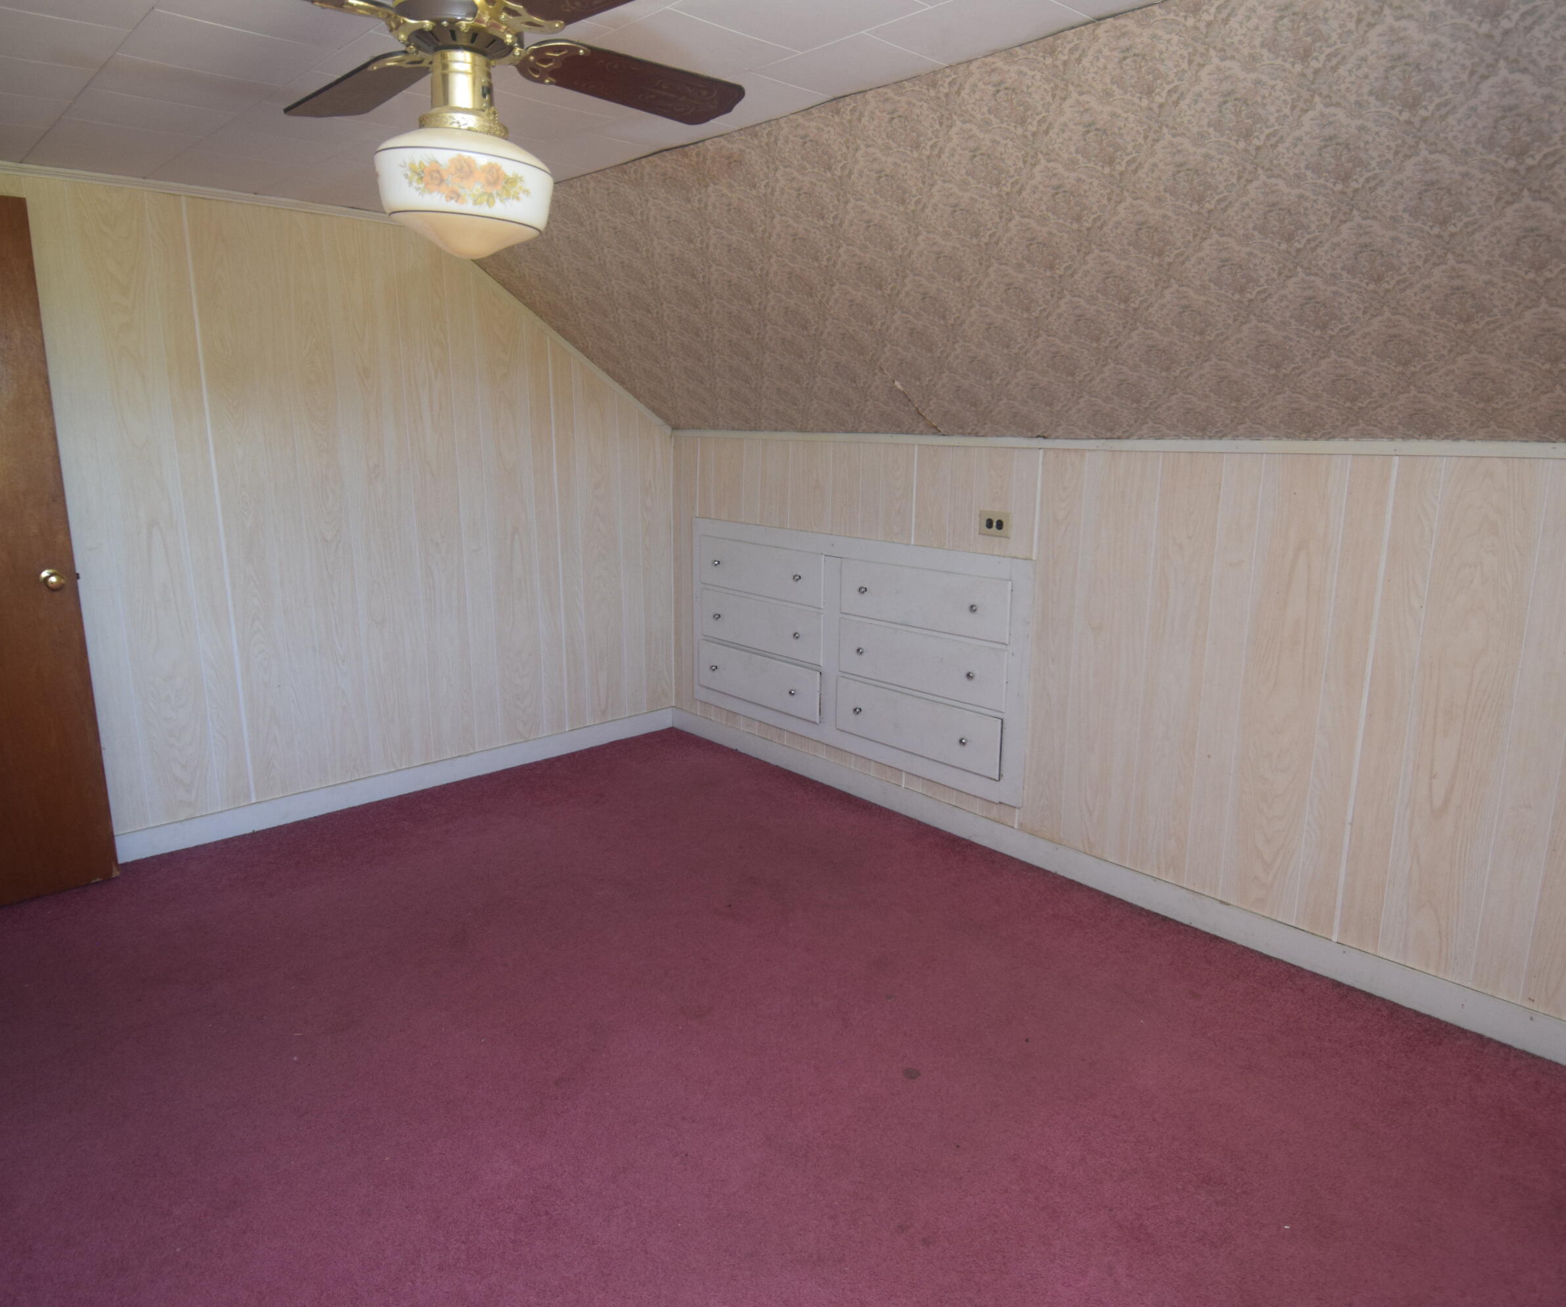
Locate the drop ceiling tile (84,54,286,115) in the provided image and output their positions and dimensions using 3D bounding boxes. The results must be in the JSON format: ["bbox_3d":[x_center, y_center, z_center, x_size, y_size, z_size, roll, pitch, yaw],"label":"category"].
[{"bbox_3d":[-1.296,-1.231,2.114,0.305,0.018,0.305,-11,18,-43],"label":"drop ceiling tile"}]

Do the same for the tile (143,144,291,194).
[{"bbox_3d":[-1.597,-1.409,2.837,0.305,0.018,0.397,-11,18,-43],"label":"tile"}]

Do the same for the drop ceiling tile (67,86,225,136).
[{"bbox_3d":[-1.504,-1.285,2.323,0.305,0.018,0.305,-11,18,-43],"label":"drop ceiling tile"}]

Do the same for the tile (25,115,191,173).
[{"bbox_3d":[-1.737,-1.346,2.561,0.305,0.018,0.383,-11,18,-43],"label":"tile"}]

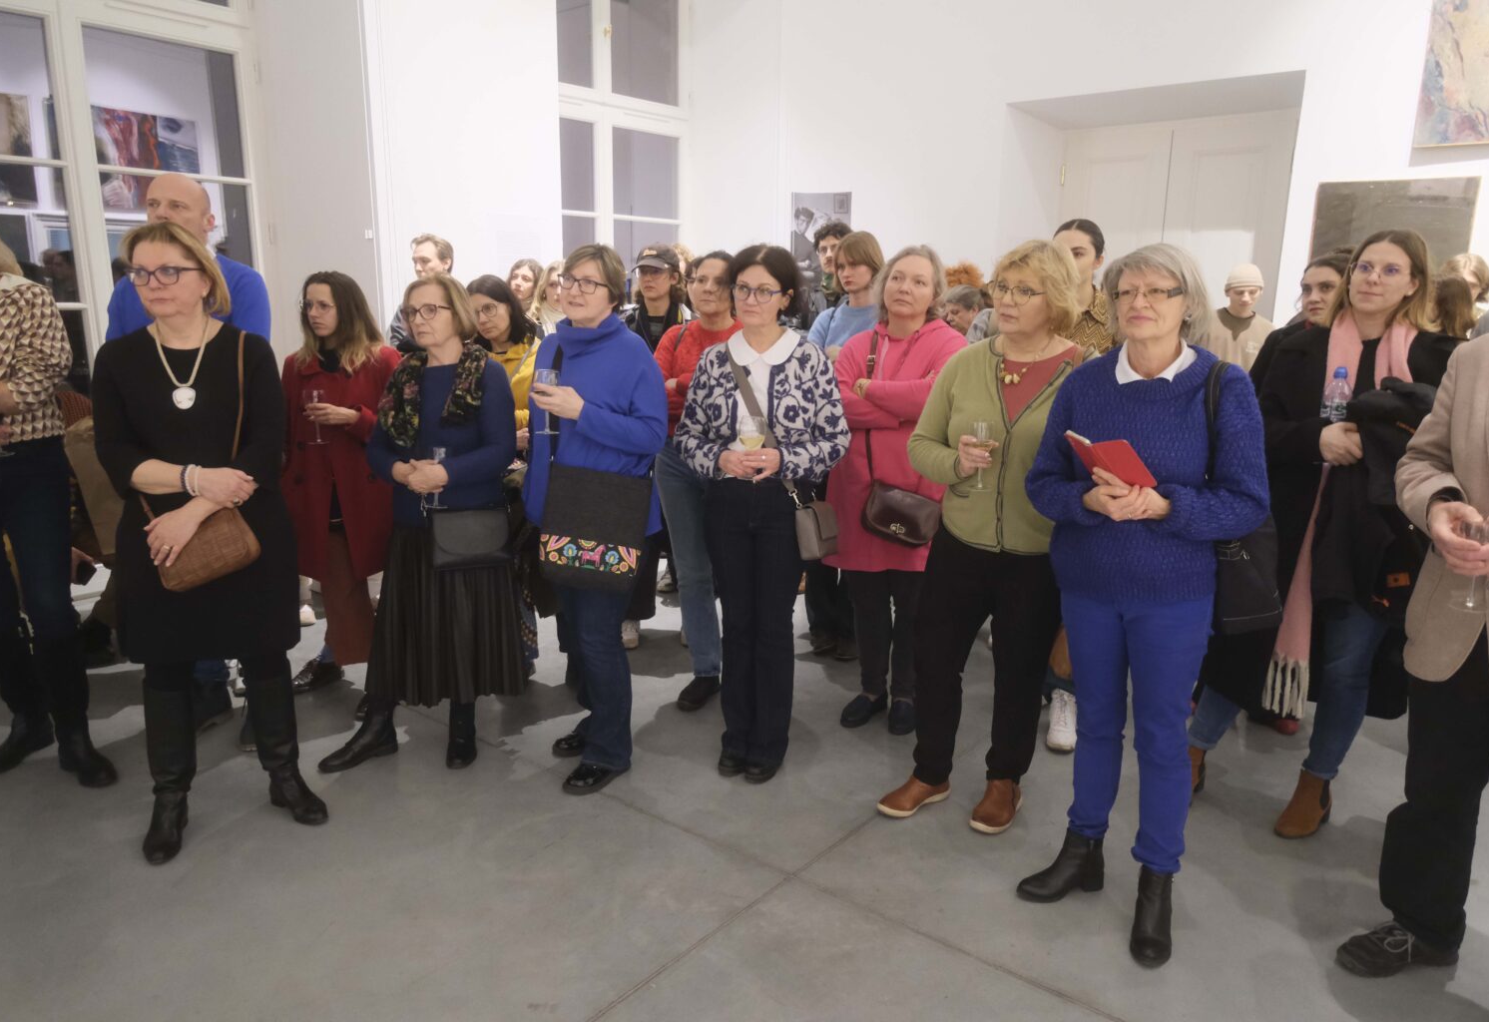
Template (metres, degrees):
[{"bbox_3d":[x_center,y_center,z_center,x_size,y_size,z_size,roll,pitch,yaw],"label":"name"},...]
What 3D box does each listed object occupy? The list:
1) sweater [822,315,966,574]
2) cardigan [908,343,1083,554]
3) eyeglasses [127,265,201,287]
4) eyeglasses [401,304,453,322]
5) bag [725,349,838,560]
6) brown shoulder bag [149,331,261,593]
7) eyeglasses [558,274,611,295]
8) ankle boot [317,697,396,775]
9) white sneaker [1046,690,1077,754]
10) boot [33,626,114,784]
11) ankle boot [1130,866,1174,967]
[{"bbox_3d":[0.538,-0.213,3.471,0.480,0.870,0.360,5,13,17],"label":"sweater"},{"bbox_3d":[0.720,-0.187,2.822,0.510,0.553,0.340,8,15,27],"label":"cardigan"},{"bbox_3d":[-1.485,-0.614,2.670,0.142,0.047,0.145,3,13,12],"label":"eyeglasses"},{"bbox_3d":[-0.944,-0.606,3.146,0.140,0.047,0.140,8,8,27],"label":"eyeglasses"},{"bbox_3d":[0.117,-0.183,3.123,0.340,0.645,0.280,4,13,14],"label":"bag"},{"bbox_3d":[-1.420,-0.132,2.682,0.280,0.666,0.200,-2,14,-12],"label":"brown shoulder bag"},{"bbox_3d":[-0.452,-0.668,3.008,0.137,0.045,0.140,19,15,20],"label":"eyeglasses"},{"bbox_3d":[-1.277,0.738,3.374,0.265,0.190,0.100,-7,16,-31],"label":"ankle boot"},{"bbox_3d":[1.134,0.746,3.622,0.105,0.120,0.285,5,14,16],"label":"white sneaker"},{"bbox_3d":[-2.107,0.623,3.222,0.255,0.450,0.110,9,15,32],"label":"boot"},{"bbox_3d":[1.009,0.979,2.525,0.100,0.165,0.260,5,14,19],"label":"ankle boot"}]

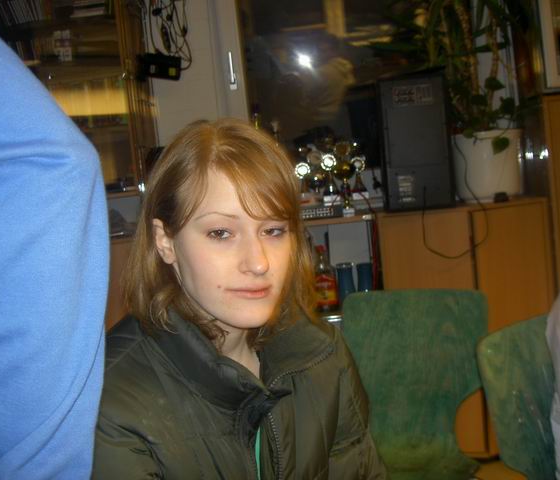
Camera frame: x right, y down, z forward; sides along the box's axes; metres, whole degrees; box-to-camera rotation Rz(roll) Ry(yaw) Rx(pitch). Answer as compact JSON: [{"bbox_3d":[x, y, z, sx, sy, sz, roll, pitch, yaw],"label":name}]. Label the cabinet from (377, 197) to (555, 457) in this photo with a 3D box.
[{"bbox_3d":[0.724,0.327,2.859,0.616,0.950,0.400,-5,6,5],"label":"cabinet"}]

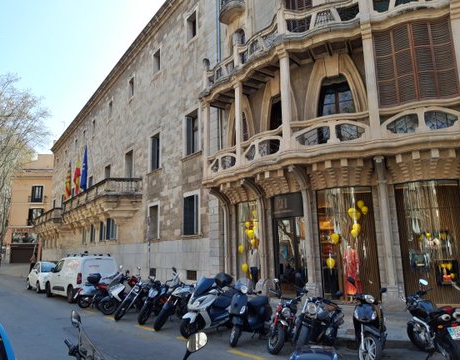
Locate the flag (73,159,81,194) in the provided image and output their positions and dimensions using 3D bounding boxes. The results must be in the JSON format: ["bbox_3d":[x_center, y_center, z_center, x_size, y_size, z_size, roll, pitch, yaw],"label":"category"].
[{"bbox_3d":[-12.232,-0.279,28.728,0.600,3.100,0.250,5,-12,-31],"label":"flag"}]

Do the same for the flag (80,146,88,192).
[{"bbox_3d":[-10.796,-0.853,26.750,0.550,3.700,0.250,5,-12,-31],"label":"flag"}]

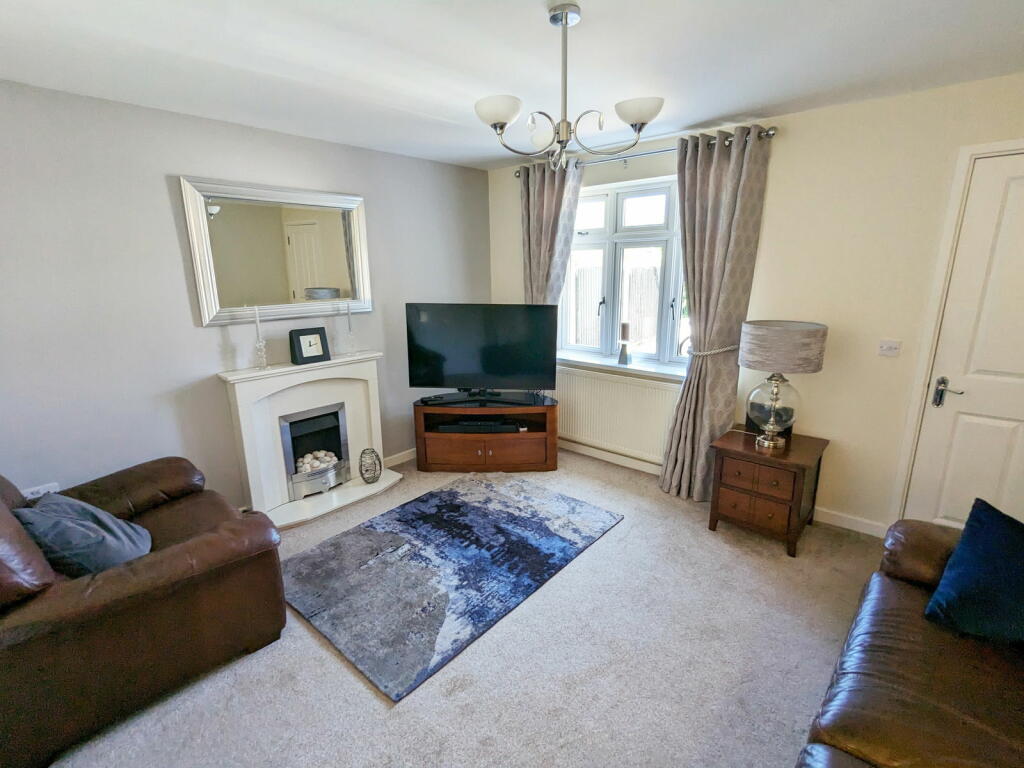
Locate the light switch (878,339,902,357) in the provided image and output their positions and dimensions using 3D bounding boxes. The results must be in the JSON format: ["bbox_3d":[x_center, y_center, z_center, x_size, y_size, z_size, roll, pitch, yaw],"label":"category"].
[{"bbox_3d":[2.010,-0.190,2.514,0.088,0.084,0.011,11,19,39],"label":"light switch"}]

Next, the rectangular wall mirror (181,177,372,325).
[{"bbox_3d":[-1.345,-0.788,2.909,0.050,0.760,1.065,11,19,39],"label":"rectangular wall mirror"}]

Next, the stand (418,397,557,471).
[{"bbox_3d":[-0.193,0.370,3.749,1.090,0.535,0.440,0,14,3],"label":"stand"}]

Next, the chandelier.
[{"bbox_3d":[0.167,-0.952,1.565,0.580,0.460,0.540,-2,14,-3],"label":"chandelier"}]

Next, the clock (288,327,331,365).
[{"bbox_3d":[-1.282,-0.246,3.025,0.205,0.215,0.085,-13,19,-39],"label":"clock"}]

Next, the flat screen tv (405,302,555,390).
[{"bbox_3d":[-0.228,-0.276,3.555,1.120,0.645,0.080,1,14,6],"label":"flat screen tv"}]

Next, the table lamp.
[{"bbox_3d":[1.464,0.022,2.600,0.400,0.680,0.400,11,19,39],"label":"table lamp"}]

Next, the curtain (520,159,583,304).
[{"bbox_3d":[0.299,-0.555,3.810,0.580,2.285,0.180,11,19,39],"label":"curtain"}]

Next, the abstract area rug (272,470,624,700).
[{"bbox_3d":[-0.311,0.913,2.731,1.200,0.013,1.700,11,19,39],"label":"abstract area rug"}]

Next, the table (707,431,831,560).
[{"bbox_3d":[1.494,0.601,2.790,0.500,0.535,0.500,11,19,39],"label":"table"}]

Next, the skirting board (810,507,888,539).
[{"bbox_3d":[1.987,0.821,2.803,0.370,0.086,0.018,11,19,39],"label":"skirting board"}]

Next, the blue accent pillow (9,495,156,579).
[{"bbox_3d":[-1.675,0.576,1.855,0.420,0.400,0.140,21,70,42],"label":"blue accent pillow"}]

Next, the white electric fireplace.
[{"bbox_3d":[-1.247,0.333,3.109,0.310,0.955,1.050,11,19,39],"label":"white electric fireplace"}]

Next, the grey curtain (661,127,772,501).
[{"bbox_3d":[1.199,-0.345,2.965,0.530,2.250,0.180,11,19,39],"label":"grey curtain"}]

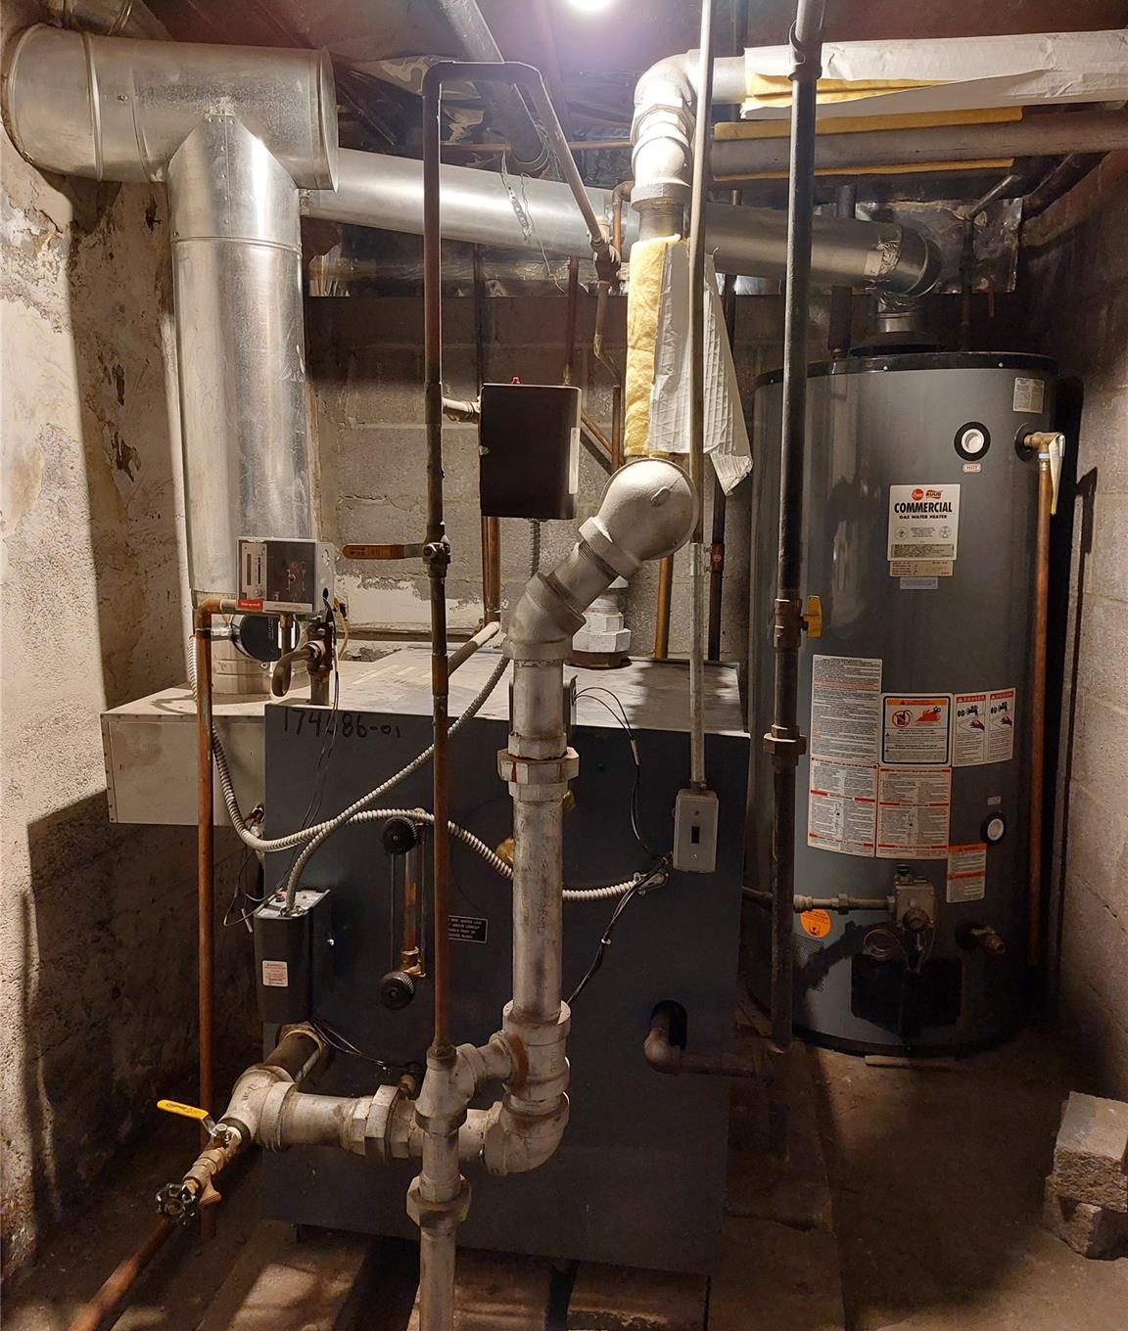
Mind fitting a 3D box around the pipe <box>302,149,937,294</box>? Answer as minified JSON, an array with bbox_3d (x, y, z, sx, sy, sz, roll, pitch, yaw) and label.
[{"bbox_3d":[0.172,-0.891,2.139,1.360,0.145,0.145,1,7,-15],"label":"pipe"}]

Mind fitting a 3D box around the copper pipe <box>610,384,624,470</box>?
[{"bbox_3d":[0.118,-0.522,2.300,0.017,0.200,0.017,0,7,0],"label":"copper pipe"}]

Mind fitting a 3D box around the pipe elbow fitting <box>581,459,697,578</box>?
[{"bbox_3d":[0.090,-0.175,1.235,0.125,0.130,0.110,0,7,0],"label":"pipe elbow fitting"}]

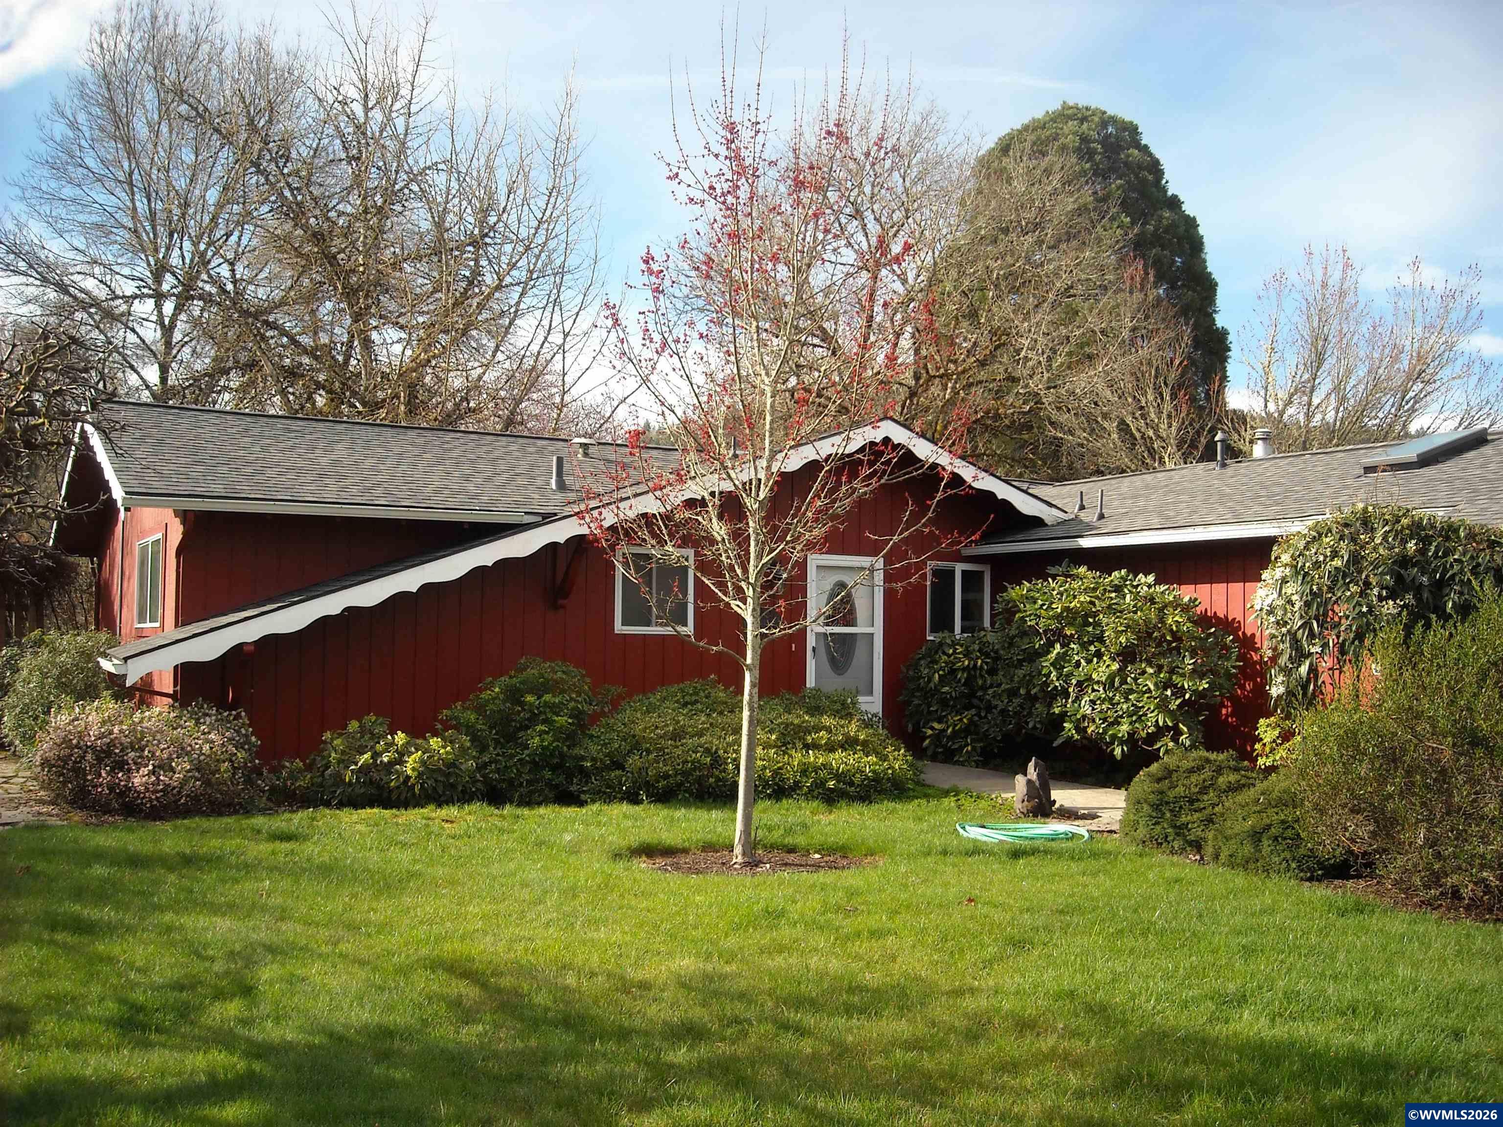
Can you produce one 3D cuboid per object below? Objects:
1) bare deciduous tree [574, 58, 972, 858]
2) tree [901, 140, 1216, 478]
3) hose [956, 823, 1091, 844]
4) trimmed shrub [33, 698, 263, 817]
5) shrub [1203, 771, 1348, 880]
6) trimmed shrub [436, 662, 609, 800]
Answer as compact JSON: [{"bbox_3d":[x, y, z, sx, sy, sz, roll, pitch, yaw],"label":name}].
[{"bbox_3d":[0.153,-0.747,9.652,2.543,5.255,2.467,1,-2,0],"label":"bare deciduous tree"},{"bbox_3d":[6.232,-2.985,31.115,6.491,11.545,6.361,1,-2,0],"label":"tree"},{"bbox_3d":[1.936,1.924,10.825,0.962,0.090,0.850,1,-2,0],"label":"hose"},{"bbox_3d":[-4.750,1.486,11.996,1.695,0.847,1.500,2,-2,-24],"label":"trimmed shrub"},{"bbox_3d":[3.311,1.621,9.597,0.912,0.607,1.000,0,-2,15],"label":"shrub"},{"bbox_3d":[-1.951,1.402,13.097,1.449,1.174,1.400,1,-2,-18],"label":"trimmed shrub"}]

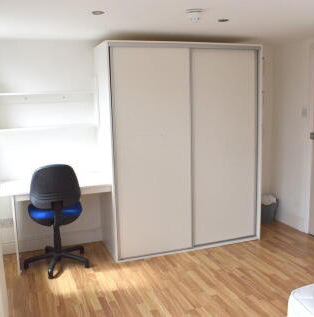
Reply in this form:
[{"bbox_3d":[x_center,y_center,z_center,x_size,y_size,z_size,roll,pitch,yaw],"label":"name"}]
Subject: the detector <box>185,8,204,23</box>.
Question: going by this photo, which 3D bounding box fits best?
[{"bbox_3d":[0.253,-0.983,2.456,0.120,0.060,0.120,-5,10,-20],"label":"detector"}]

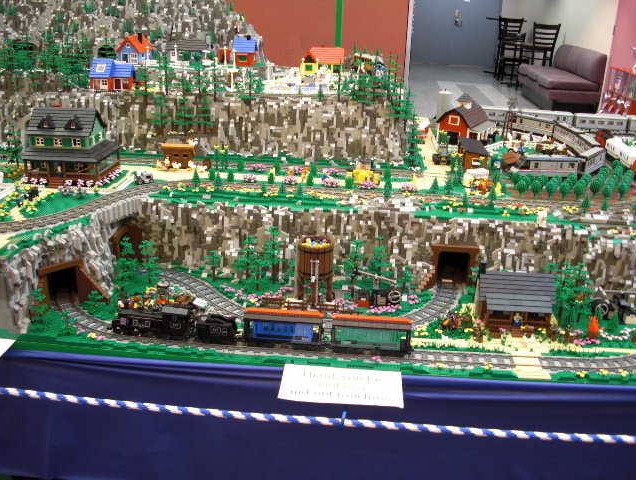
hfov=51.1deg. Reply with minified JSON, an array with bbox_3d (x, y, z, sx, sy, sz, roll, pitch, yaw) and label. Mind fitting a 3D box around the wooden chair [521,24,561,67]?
[{"bbox_3d":[3.561,-2.936,10.700,0.440,1.100,0.500,3,22,3],"label":"wooden chair"}]

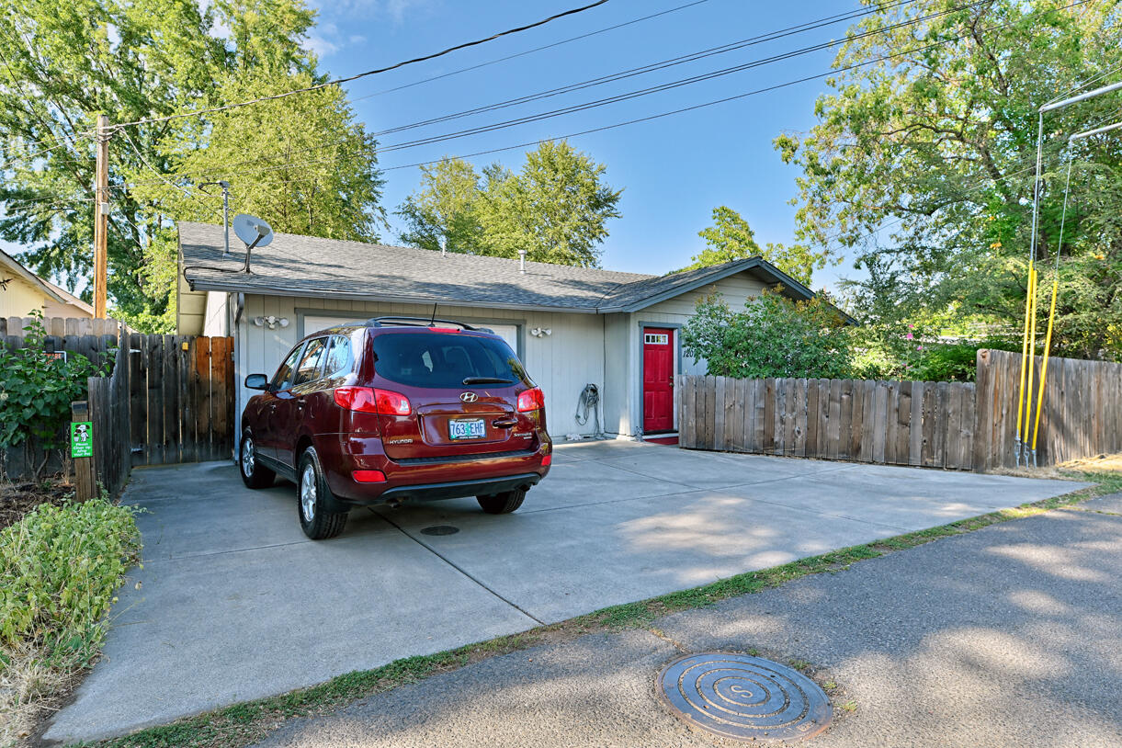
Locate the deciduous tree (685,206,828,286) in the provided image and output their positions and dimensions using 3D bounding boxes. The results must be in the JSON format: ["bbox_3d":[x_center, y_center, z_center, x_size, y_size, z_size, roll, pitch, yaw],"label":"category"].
[{"bbox_3d":[7.153,-2.552,22.473,6.200,7.800,5.800,0,1,0],"label":"deciduous tree"}]

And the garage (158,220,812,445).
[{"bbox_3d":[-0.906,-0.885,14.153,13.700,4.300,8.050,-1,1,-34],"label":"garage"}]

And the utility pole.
[{"bbox_3d":[-11.346,-2.558,14.472,0.300,7.440,0.300,1,1,-38],"label":"utility pole"}]

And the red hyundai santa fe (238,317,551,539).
[{"bbox_3d":[-2.054,0.452,6.310,1.890,1.770,4.680,-1,1,-36],"label":"red hyundai santa fe"}]

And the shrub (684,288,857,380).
[{"bbox_3d":[4.067,-0.167,11.699,3.000,2.980,2.500,-1,1,-34],"label":"shrub"}]

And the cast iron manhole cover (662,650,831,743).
[{"bbox_3d":[0.776,1.371,2.545,0.700,0.040,0.700,0,1,0],"label":"cast iron manhole cover"}]

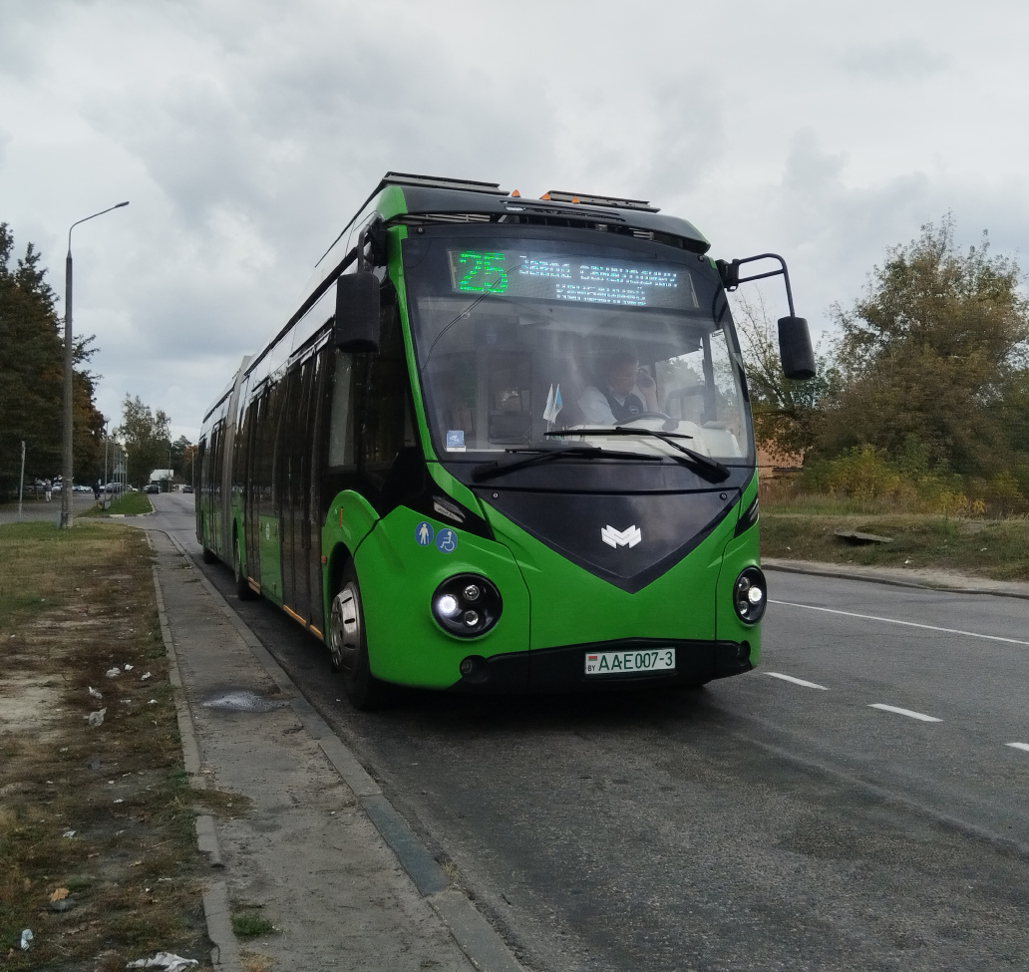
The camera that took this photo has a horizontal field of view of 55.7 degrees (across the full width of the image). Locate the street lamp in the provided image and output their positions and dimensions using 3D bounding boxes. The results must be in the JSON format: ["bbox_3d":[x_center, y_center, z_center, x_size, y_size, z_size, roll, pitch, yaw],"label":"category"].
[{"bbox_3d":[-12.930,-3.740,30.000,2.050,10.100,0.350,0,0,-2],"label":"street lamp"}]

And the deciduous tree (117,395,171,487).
[{"bbox_3d":[-51.390,-6.110,135.000,7.400,13.200,7.200,1,0,-21],"label":"deciduous tree"}]

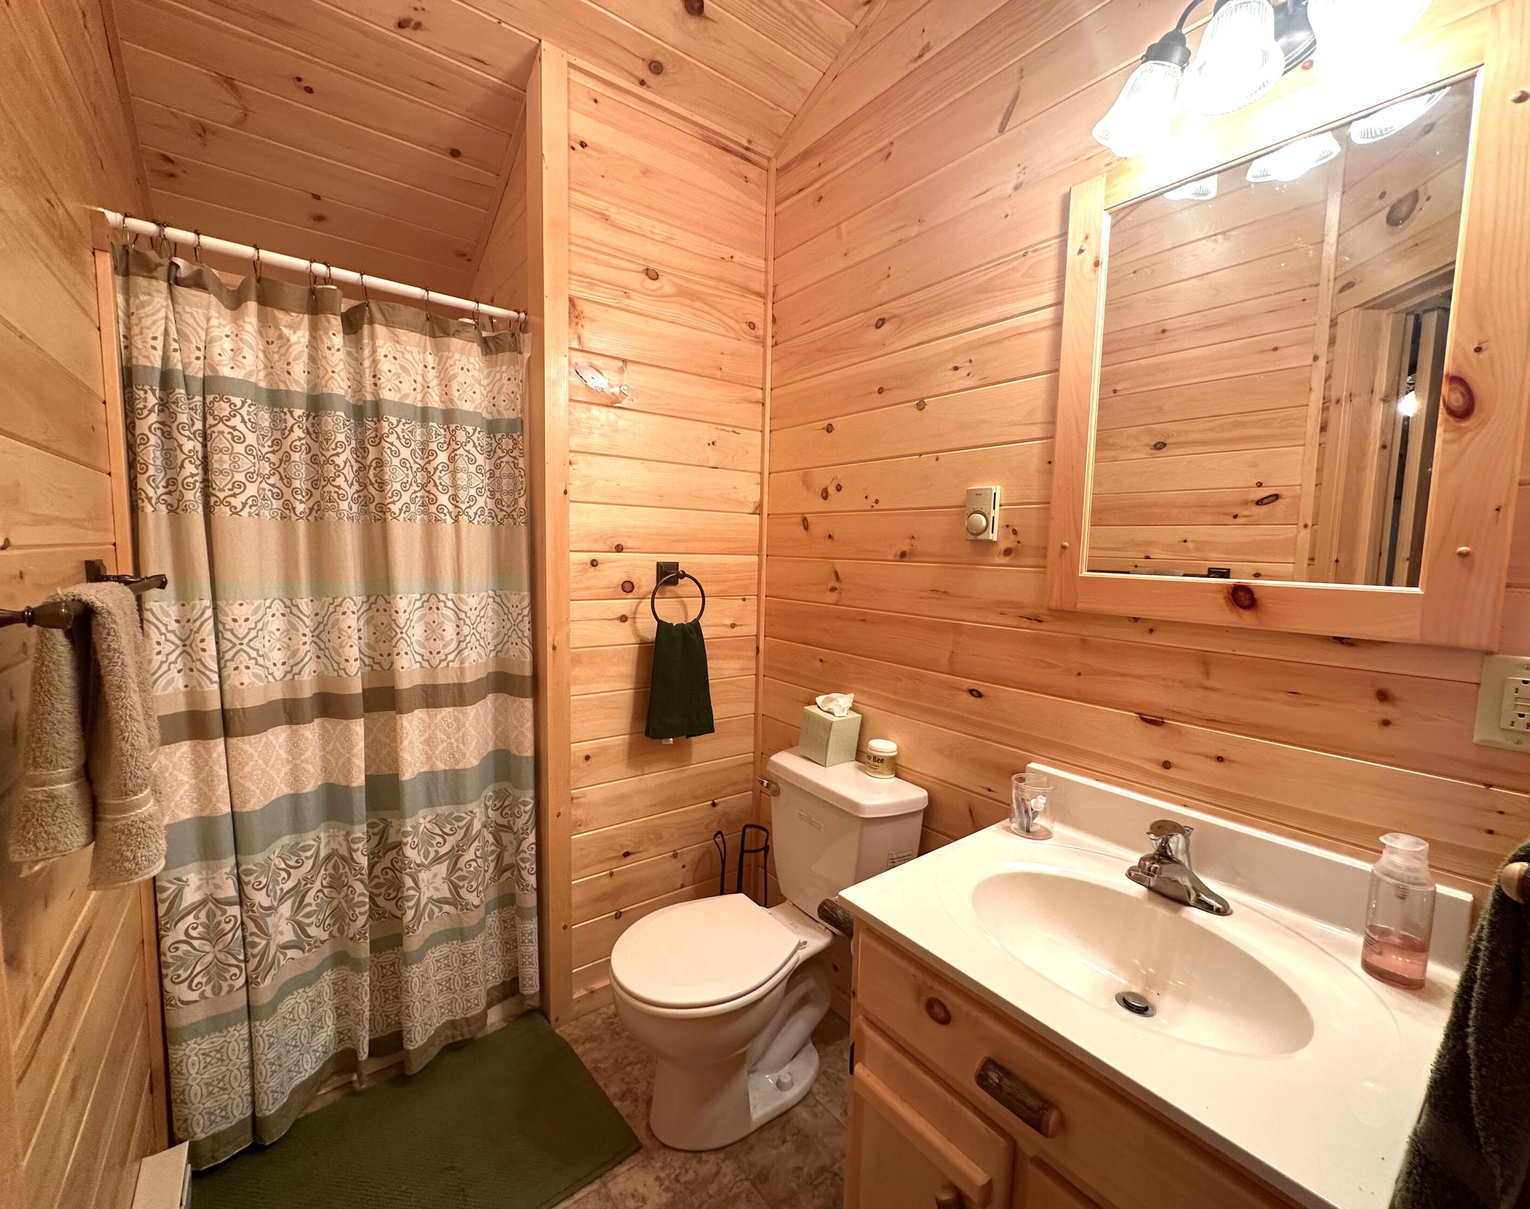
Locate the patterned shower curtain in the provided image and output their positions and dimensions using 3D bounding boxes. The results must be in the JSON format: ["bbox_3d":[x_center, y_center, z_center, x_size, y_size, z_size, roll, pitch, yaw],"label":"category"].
[{"bbox_3d":[-0.921,0.227,1.513,0.765,1.835,0.150,-3,6,-37],"label":"patterned shower curtain"}]

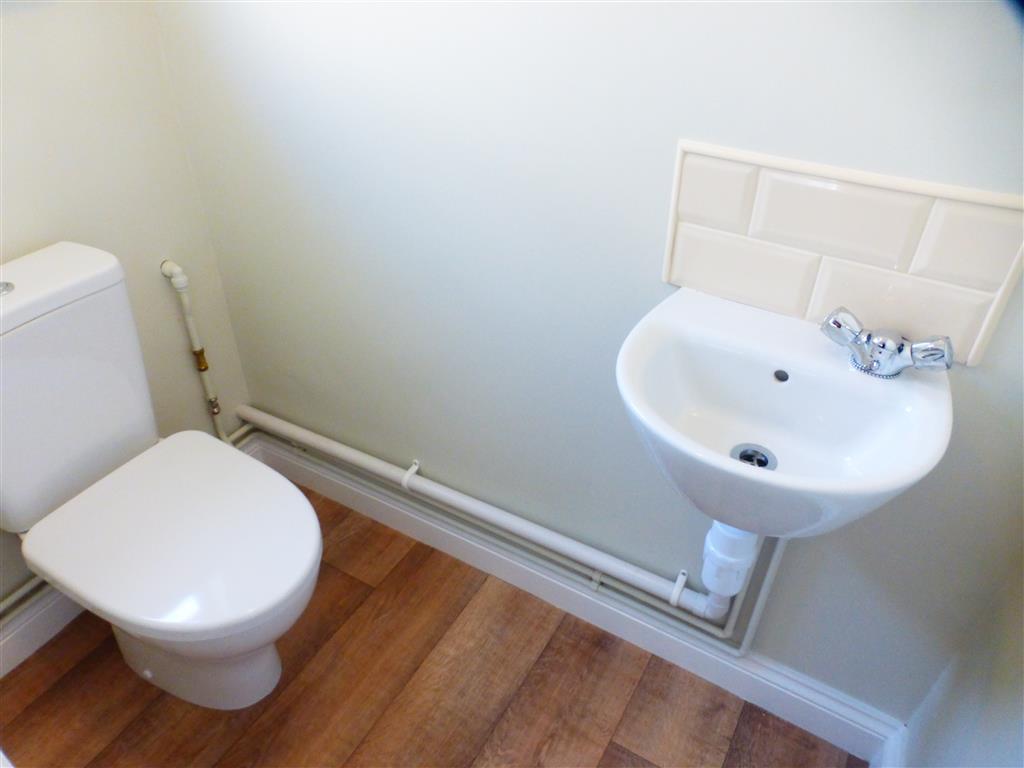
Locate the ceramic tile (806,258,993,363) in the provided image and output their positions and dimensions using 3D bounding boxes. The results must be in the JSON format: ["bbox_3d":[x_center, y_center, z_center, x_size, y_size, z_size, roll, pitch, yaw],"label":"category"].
[{"bbox_3d":[0.494,-0.097,0.915,0.200,0.100,0.010,19,39,24],"label":"ceramic tile"}]

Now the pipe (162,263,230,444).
[{"bbox_3d":[-0.720,-0.050,1.645,0.050,0.509,0.038,19,39,24],"label":"pipe"}]

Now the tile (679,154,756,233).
[{"bbox_3d":[0.279,-0.255,0.964,0.100,0.100,0.010,19,39,24],"label":"tile"}]

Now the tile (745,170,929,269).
[{"bbox_3d":[0.408,-0.208,0.900,0.200,0.100,0.010,19,39,24],"label":"tile"}]

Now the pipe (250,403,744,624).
[{"bbox_3d":[-0.148,0.248,1.588,1.265,0.085,0.044,19,39,24],"label":"pipe"}]

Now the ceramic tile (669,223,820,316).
[{"bbox_3d":[0.323,-0.160,1.001,0.200,0.100,0.010,19,39,24],"label":"ceramic tile"}]

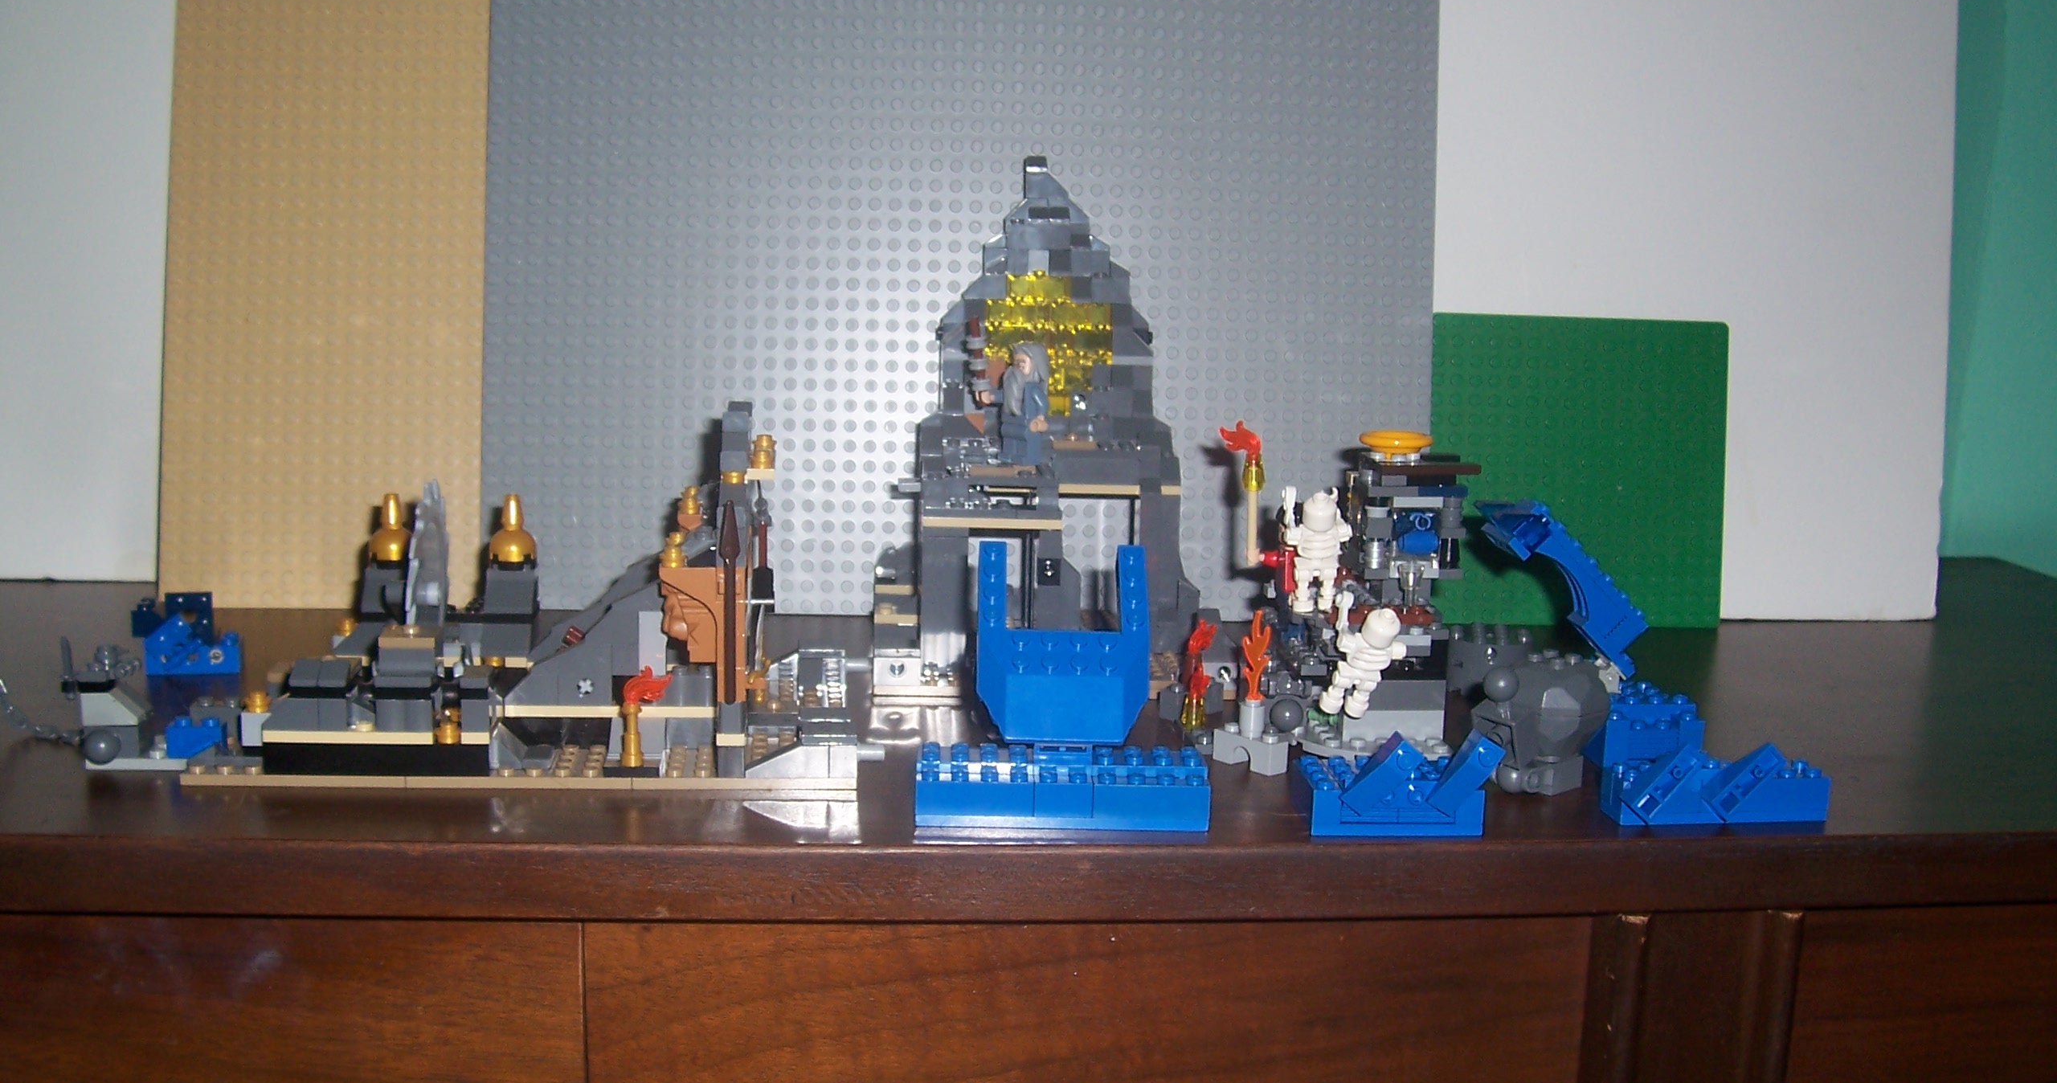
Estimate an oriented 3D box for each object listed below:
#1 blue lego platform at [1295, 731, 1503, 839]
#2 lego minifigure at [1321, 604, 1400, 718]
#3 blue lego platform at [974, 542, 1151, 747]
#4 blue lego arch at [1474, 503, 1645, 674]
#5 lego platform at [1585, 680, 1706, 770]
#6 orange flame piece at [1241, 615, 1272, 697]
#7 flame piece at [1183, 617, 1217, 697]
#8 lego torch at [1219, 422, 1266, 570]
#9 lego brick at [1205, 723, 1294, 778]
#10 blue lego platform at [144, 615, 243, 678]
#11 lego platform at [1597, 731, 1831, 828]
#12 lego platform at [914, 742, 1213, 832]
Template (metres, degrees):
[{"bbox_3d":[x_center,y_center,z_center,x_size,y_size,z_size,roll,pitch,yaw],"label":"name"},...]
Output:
[{"bbox_3d":[0.103,0.064,0.566,0.053,0.028,0.033,1,11,-4],"label":"blue lego platform"},{"bbox_3d":[0.104,0.036,0.624,0.022,0.038,0.012,22,23,4],"label":"lego minifigure"},{"bbox_3d":[0.010,0.028,0.566,0.048,0.011,0.064,1,49,-2],"label":"blue lego platform"},{"bbox_3d":[0.173,0.012,0.653,0.072,0.018,0.023,45,4,-11],"label":"blue lego arch"},{"bbox_3d":[0.191,0.058,0.632,0.032,0.021,0.032,1,10,-5],"label":"lego platform"},{"bbox_3d":[0.069,0.035,0.610,0.009,0.027,0.004,1,11,0],"label":"orange flame piece"},{"bbox_3d":[0.055,0.037,0.643,0.009,0.025,0.007,1,11,0],"label":"flame piece"},{"bbox_3d":[0.070,-0.015,0.660,0.016,0.050,0.009,2,10,0],"label":"lego torch"},{"bbox_3d":[0.068,0.063,0.615,0.008,0.011,0.024,-7,14,-38],"label":"lego brick"},{"bbox_3d":[-0.291,0.034,0.704,0.031,0.021,0.015,-2,11,-17],"label":"blue lego platform"},{"bbox_3d":[0.195,0.066,0.570,0.061,0.024,0.017,1,10,-4],"label":"lego platform"},{"bbox_3d":[0.009,0.068,0.563,0.080,0.018,0.024,1,11,-2],"label":"lego platform"}]

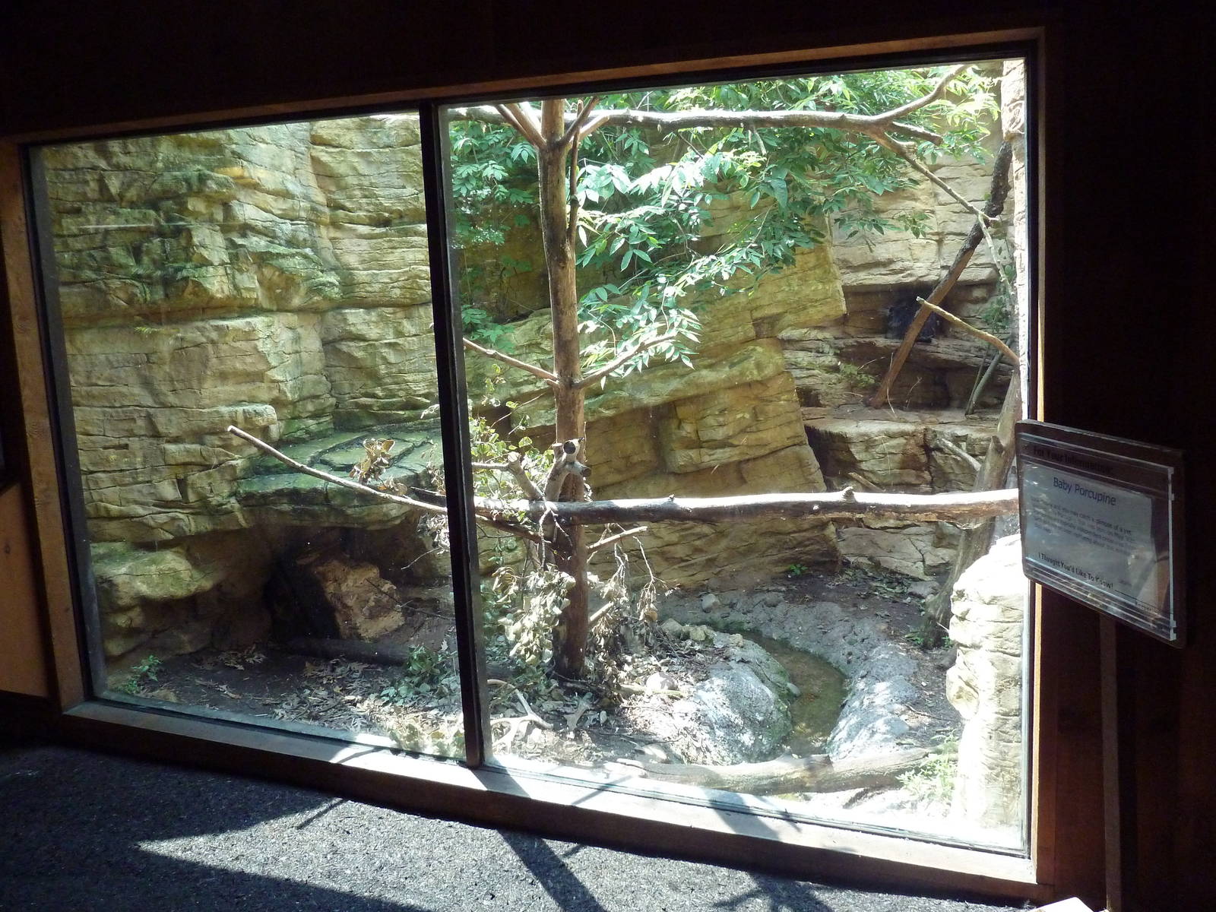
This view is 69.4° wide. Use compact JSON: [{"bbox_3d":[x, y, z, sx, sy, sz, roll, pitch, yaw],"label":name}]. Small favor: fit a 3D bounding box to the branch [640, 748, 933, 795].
[{"bbox_3d":[0.604,1.094,3.050,1.030,0.130,0.180,-1,8,4],"label":"branch"}]

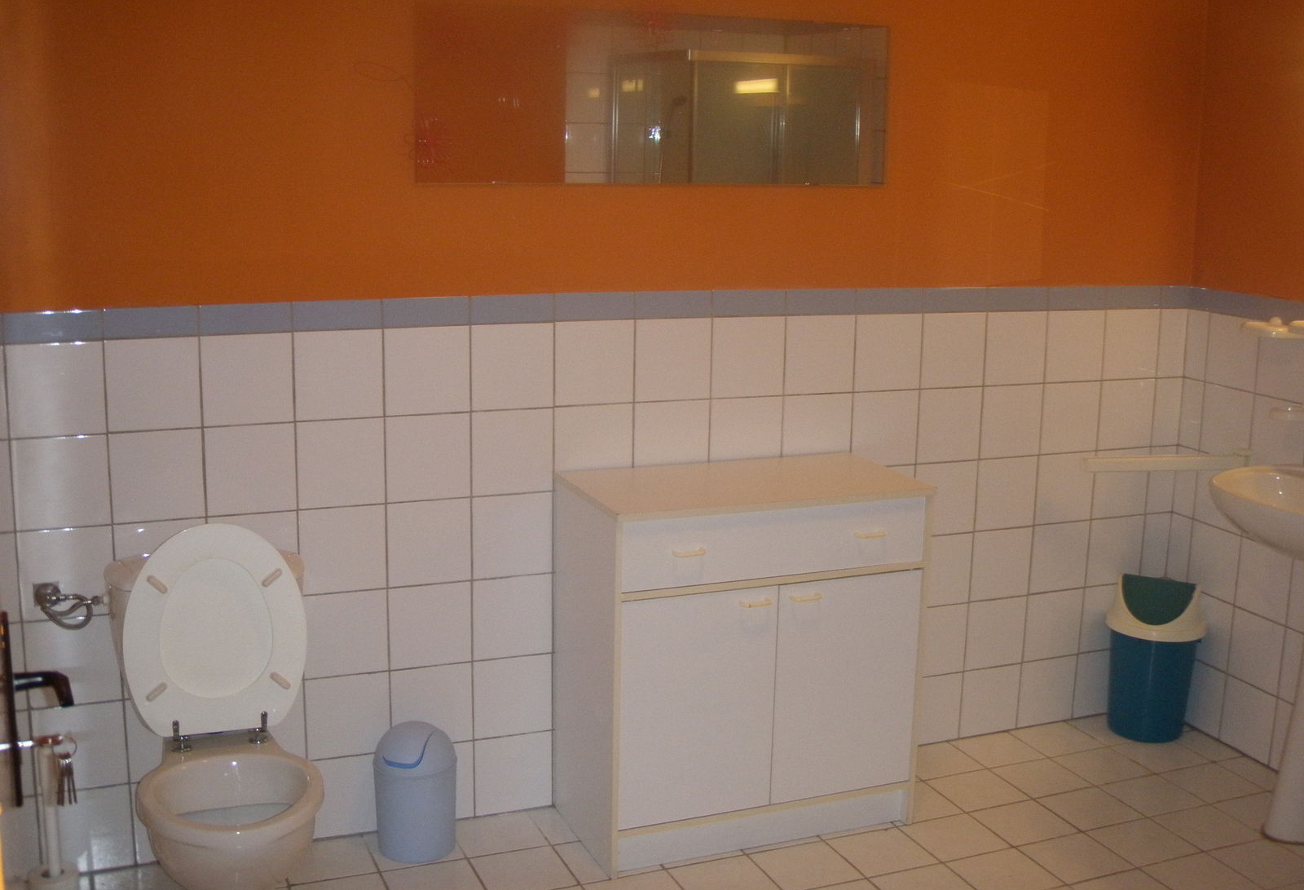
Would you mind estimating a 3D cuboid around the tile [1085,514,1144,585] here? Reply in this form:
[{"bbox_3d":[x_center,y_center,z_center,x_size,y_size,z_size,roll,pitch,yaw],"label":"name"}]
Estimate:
[{"bbox_3d":[1.323,0.302,4.098,0.198,0.198,0.010,-4,12,-22],"label":"tile"}]

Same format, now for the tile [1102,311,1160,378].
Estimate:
[{"bbox_3d":[1.336,-0.280,3.991,0.199,0.199,0.010,-4,12,-22],"label":"tile"}]

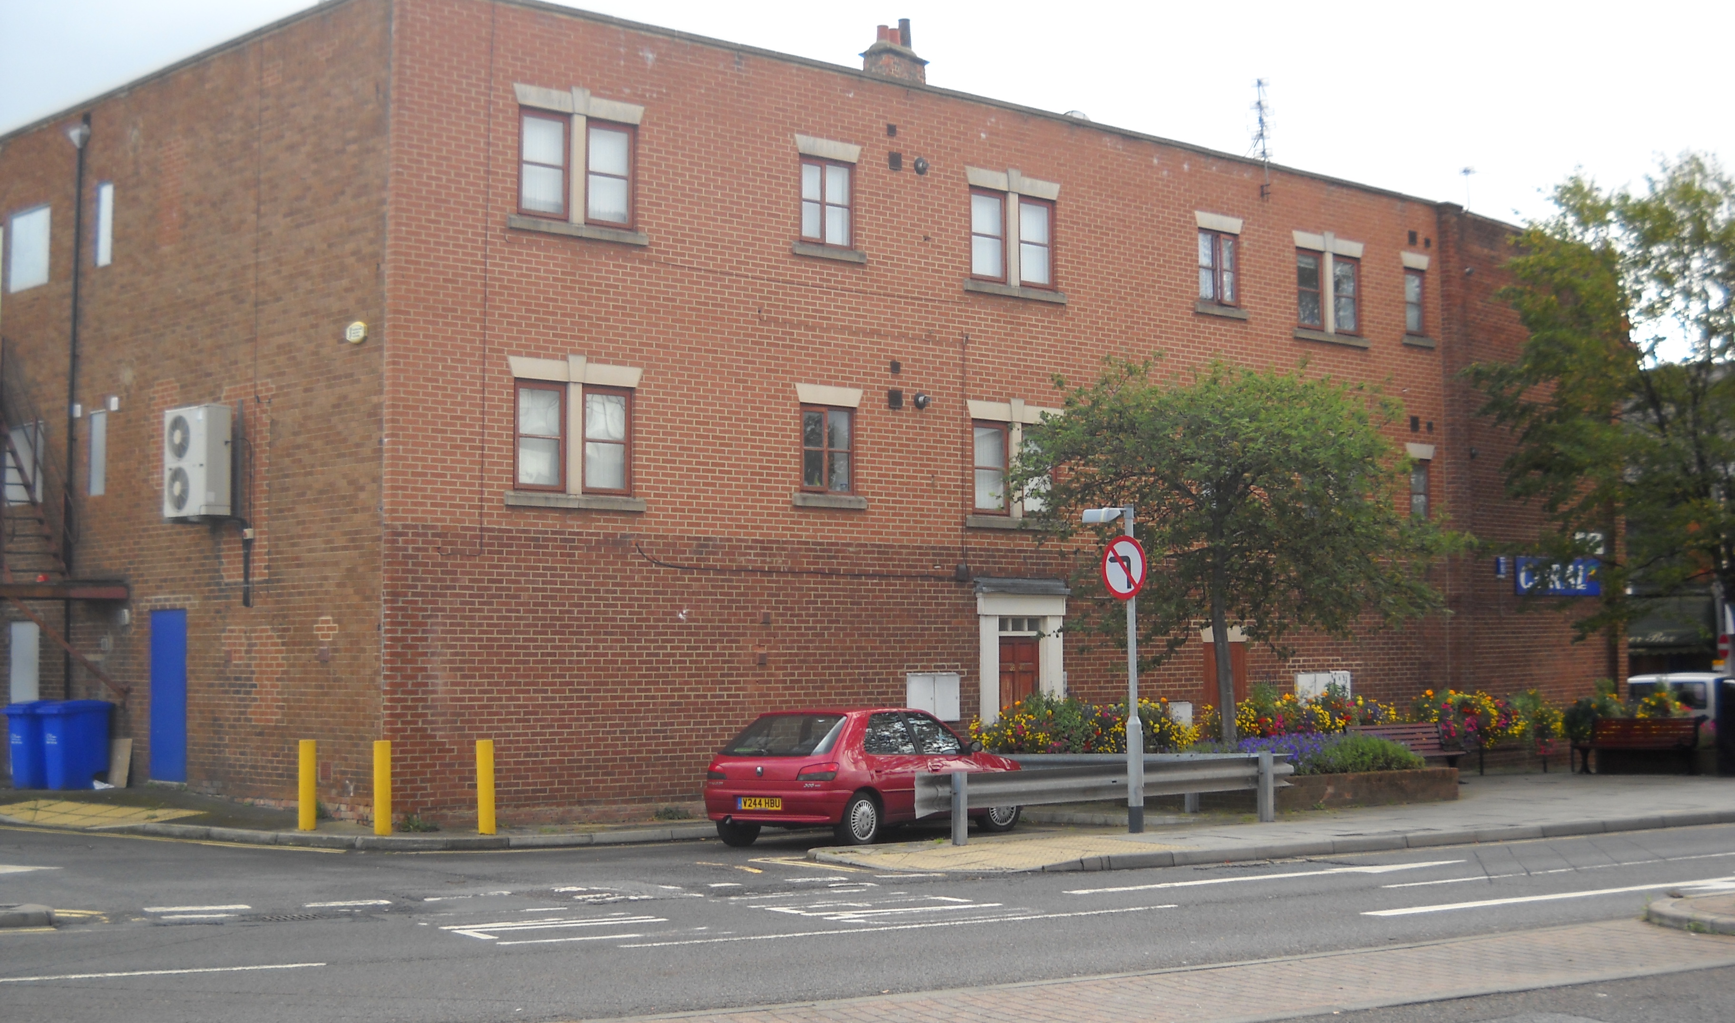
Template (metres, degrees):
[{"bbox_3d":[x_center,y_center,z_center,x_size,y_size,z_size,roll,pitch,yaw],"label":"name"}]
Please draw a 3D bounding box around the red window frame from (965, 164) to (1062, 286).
[{"bbox_3d":[1.829,-3.585,28.777,1.620,1.380,0.130,3,-5,-41],"label":"red window frame"}]

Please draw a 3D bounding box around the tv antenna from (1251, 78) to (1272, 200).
[{"bbox_3d":[5.605,-5.285,31.751,0.420,1.750,0.400,3,-5,-41],"label":"tv antenna"}]

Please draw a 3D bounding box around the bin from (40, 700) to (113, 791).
[{"bbox_3d":[-9.163,2.689,26.253,0.720,1.060,0.580,3,-5,-44],"label":"bin"}]

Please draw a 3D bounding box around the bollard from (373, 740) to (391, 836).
[{"bbox_3d":[-4.716,2.694,21.950,0.168,0.917,0.168,0,-4,0],"label":"bollard"}]

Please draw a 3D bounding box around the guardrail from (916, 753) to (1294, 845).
[{"bbox_3d":[2.249,2.641,20.800,3.918,0.670,0.220,1,-4,-22],"label":"guardrail"}]

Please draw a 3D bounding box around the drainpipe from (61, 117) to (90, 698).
[{"bbox_3d":[-9.830,-0.830,27.900,0.200,8.100,0.270,4,-5,-44],"label":"drainpipe"}]

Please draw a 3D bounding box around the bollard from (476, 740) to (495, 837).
[{"bbox_3d":[-3.747,2.711,22.150,0.168,0.928,0.168,0,-4,0],"label":"bollard"}]

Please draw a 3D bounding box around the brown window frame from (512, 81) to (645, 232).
[{"bbox_3d":[-3.087,-3.822,24.362,1.650,1.460,0.160,3,-5,-41],"label":"brown window frame"}]

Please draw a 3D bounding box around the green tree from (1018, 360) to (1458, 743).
[{"bbox_3d":[4.143,0.509,25.300,4.700,4.400,4.400,0,-4,0],"label":"green tree"}]

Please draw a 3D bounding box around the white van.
[{"bbox_3d":[15.134,3.953,42.446,4.400,1.780,1.750,-2,-4,28],"label":"white van"}]

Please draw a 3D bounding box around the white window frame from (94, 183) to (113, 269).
[{"bbox_3d":[-9.384,-3.519,27.750,0.100,1.040,0.460,3,-5,-43],"label":"white window frame"}]

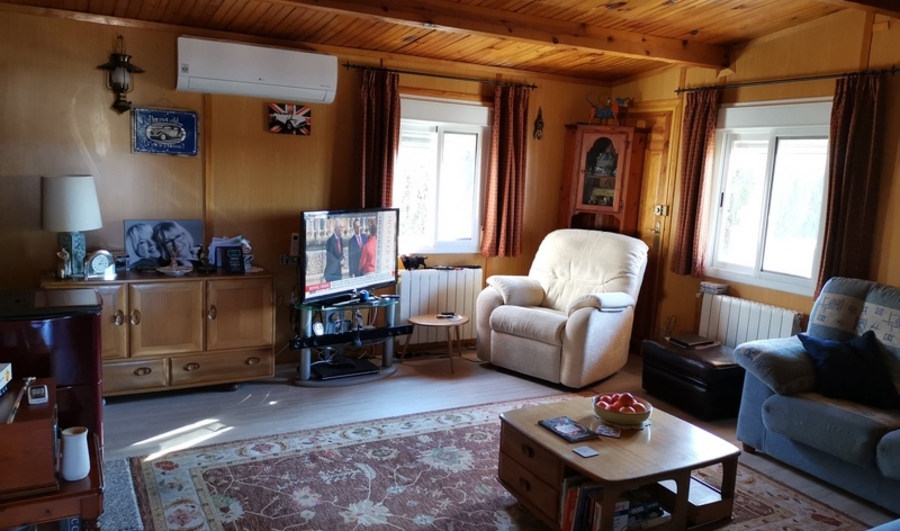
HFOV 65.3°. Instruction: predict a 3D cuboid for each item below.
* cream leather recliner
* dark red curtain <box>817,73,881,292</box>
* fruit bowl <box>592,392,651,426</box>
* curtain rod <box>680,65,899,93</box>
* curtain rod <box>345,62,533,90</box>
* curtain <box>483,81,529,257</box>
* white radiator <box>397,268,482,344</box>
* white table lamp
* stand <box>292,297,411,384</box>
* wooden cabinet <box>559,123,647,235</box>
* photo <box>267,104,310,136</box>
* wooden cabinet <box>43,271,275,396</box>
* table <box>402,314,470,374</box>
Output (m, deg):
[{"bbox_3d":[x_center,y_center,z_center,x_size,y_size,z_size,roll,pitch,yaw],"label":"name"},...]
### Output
[{"bbox_3d":[0.859,0.279,5.371,0.930,1.020,0.930,10,11,41],"label":"cream leather recliner"},{"bbox_3d":[2.456,-0.448,4.302,0.110,1.385,0.330,-2,9,-31],"label":"dark red curtain"},{"bbox_3d":[0.778,0.648,3.141,0.258,0.110,0.258,2,8,0],"label":"fruit bowl"},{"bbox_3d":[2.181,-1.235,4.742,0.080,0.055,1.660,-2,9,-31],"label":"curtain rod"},{"bbox_3d":[-0.025,-1.425,5.309,1.650,0.050,0.090,-2,9,-28],"label":"curtain rod"},{"bbox_3d":[0.453,-0.738,5.603,0.370,1.370,0.110,-2,9,-31],"label":"curtain"},{"bbox_3d":[-0.087,0.320,5.573,0.717,0.580,0.090,-2,9,-28],"label":"white radiator"},{"bbox_3d":[-2.244,-0.230,4.172,0.330,0.605,0.330,-2,9,-28],"label":"white table lamp"},{"bbox_3d":[-0.707,0.519,4.940,0.820,0.530,0.420,-4,10,-37],"label":"stand"},{"bbox_3d":[1.304,-0.266,6.126,0.690,1.850,0.450,4,8,14],"label":"wooden cabinet"},{"bbox_3d":[-1.112,-1.014,4.874,0.290,0.190,0.022,-2,9,-28],"label":"photo"},{"bbox_3d":[-1.823,0.426,4.476,1.309,0.747,0.438,-2,9,-28],"label":"wooden cabinet"},{"bbox_3d":[-0.104,0.562,5.167,0.475,0.355,0.465,2,8,-1],"label":"table"}]

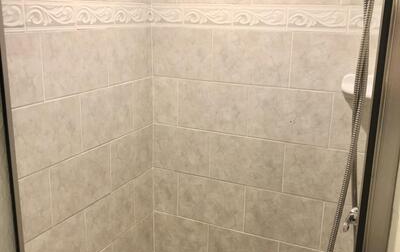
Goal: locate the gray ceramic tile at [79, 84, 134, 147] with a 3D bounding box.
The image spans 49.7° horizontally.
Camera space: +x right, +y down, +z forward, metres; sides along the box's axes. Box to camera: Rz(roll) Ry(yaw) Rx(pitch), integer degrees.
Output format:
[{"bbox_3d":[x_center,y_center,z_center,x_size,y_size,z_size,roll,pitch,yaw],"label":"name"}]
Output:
[{"bbox_3d":[-0.332,-0.041,1.547,0.012,0.199,0.300,8,16,24],"label":"gray ceramic tile"}]

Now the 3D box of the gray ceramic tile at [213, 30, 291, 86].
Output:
[{"bbox_3d":[0.187,-0.251,1.582,0.300,0.200,0.020,8,16,24],"label":"gray ceramic tile"}]

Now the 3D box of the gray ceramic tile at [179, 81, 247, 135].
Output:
[{"bbox_3d":[0.051,-0.075,1.694,0.300,0.200,0.020,8,16,24],"label":"gray ceramic tile"}]

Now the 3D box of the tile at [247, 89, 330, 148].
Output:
[{"bbox_3d":[0.324,-0.037,1.574,0.300,0.199,0.012,8,16,24],"label":"tile"}]

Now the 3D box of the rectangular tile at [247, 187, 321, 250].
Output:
[{"bbox_3d":[0.317,0.350,1.671,0.300,0.200,0.020,8,16,24],"label":"rectangular tile"}]

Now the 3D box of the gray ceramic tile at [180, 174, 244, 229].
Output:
[{"bbox_3d":[0.044,0.312,1.796,0.300,0.200,0.020,8,16,24],"label":"gray ceramic tile"}]

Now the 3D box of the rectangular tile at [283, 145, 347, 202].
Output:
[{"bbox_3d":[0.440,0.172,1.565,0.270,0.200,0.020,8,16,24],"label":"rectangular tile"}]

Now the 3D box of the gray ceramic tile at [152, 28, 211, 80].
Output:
[{"bbox_3d":[-0.072,-0.286,1.705,0.265,0.199,0.012,8,16,24],"label":"gray ceramic tile"}]

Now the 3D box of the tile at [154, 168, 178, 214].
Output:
[{"bbox_3d":[-0.148,0.290,1.887,0.118,0.199,0.012,8,16,24],"label":"tile"}]

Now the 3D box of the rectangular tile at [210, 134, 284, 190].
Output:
[{"bbox_3d":[0.181,0.137,1.684,0.300,0.200,0.020,8,16,24],"label":"rectangular tile"}]

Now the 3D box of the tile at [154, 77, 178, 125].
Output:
[{"bbox_3d":[-0.141,-0.100,1.786,0.118,0.199,0.012,8,16,24],"label":"tile"}]

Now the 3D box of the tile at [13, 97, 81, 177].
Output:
[{"bbox_3d":[-0.461,0.024,1.282,0.020,0.200,0.288,8,16,24],"label":"tile"}]

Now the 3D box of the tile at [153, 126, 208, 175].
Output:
[{"bbox_3d":[-0.076,0.102,1.801,0.264,0.200,0.020,8,16,24],"label":"tile"}]

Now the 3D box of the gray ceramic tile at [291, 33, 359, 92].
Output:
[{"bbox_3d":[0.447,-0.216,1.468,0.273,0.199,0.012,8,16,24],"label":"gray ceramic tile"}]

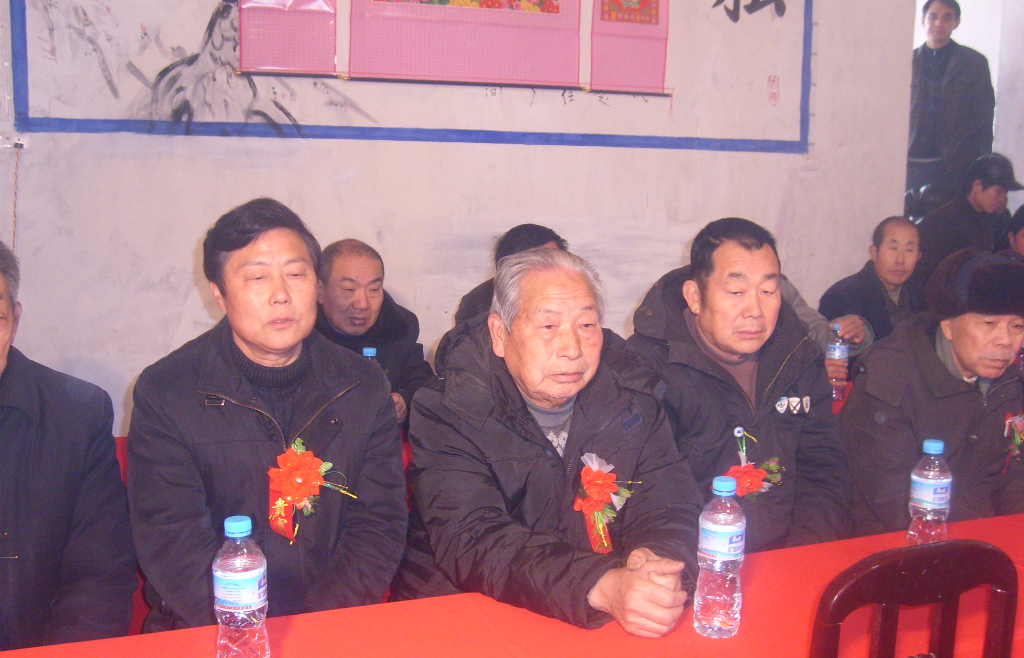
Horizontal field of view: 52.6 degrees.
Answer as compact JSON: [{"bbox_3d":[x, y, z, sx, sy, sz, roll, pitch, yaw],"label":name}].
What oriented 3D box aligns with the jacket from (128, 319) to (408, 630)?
[{"bbox_3d":[-0.385,0.310,1.668,0.480,0.670,0.370,-2,7,-19],"label":"jacket"}]

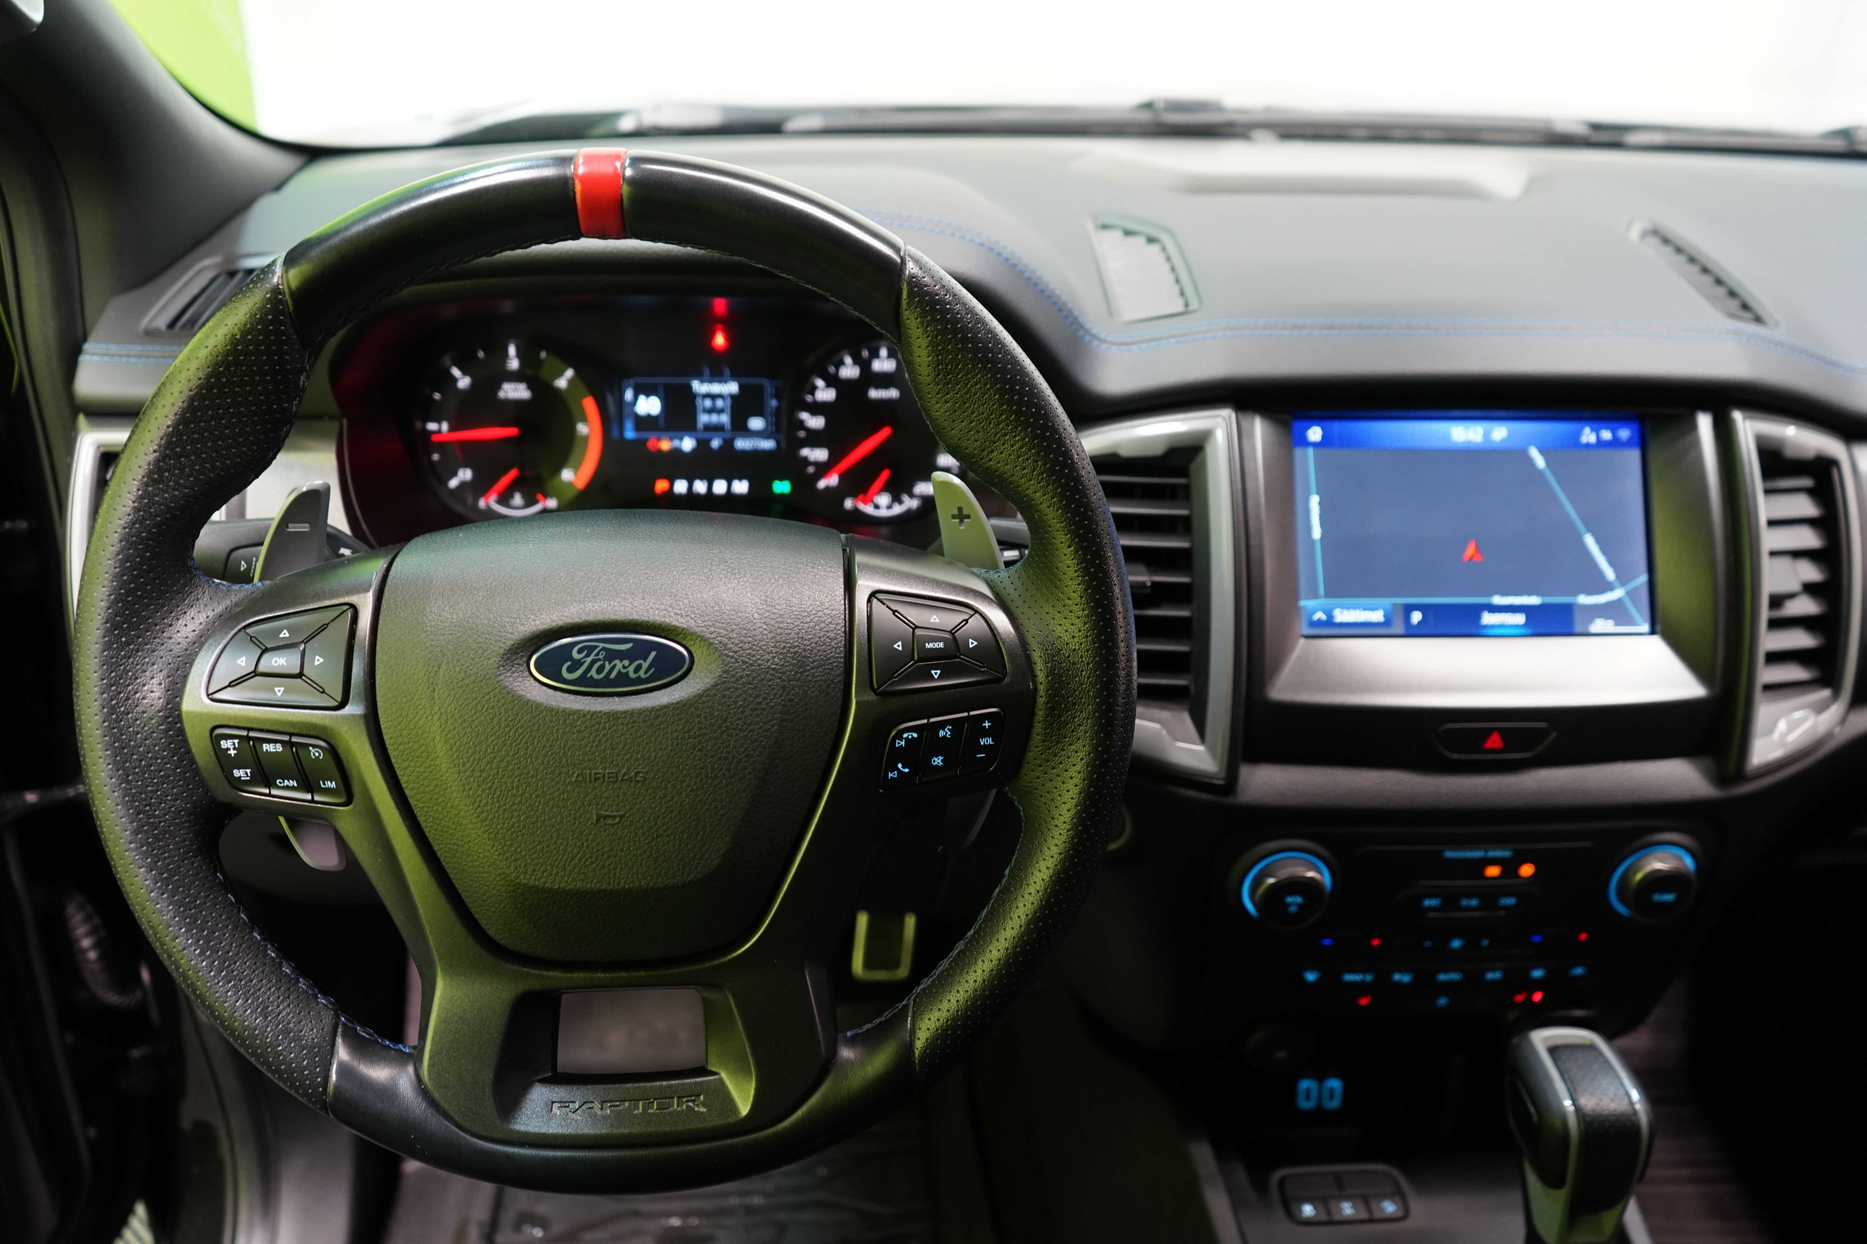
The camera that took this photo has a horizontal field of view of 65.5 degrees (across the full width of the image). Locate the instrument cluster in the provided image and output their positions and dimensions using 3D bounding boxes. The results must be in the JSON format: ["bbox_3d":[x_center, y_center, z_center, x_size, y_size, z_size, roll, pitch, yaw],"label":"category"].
[{"bbox_3d":[-0.131,-0.107,0.775,0.335,0.138,0.085,-1,11,-3],"label":"instrument cluster"}]

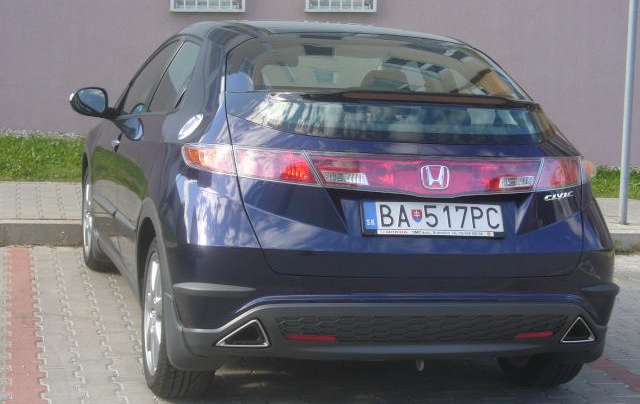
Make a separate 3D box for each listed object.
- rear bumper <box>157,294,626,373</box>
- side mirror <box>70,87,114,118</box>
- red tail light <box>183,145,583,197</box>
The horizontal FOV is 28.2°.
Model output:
[{"bbox_3d":[0.334,0.458,4.604,1.700,0.310,0.400,1,7,-16],"label":"rear bumper"},{"bbox_3d":[-1.181,-0.506,6.599,0.230,0.170,0.130,1,7,-16],"label":"side mirror"},{"bbox_3d":[0.336,-0.114,4.598,1.560,0.170,0.400,1,7,-16],"label":"red tail light"}]

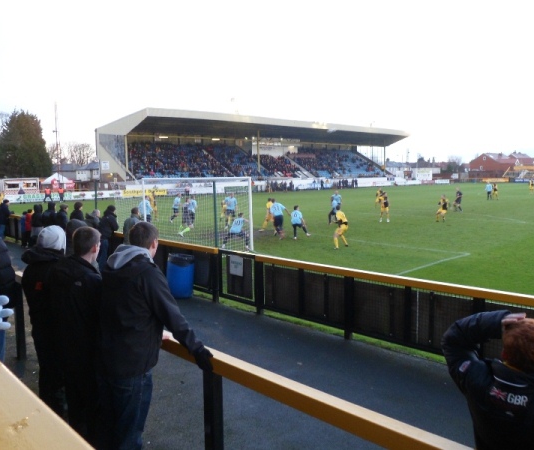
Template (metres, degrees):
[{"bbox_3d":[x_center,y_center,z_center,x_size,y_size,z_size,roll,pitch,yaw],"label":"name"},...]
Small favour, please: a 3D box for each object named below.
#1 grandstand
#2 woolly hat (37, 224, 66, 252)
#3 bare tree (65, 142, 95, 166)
[{"bbox_3d":[2.887,-12.182,84.436,62.275,10.900,14.000,-7,9,-43],"label":"grandstand"},{"bbox_3d":[-1.658,0.108,3.600,0.210,0.215,0.230,4,8,37],"label":"woolly hat"},{"bbox_3d":[-50.958,-16.922,128.637,8.500,11.360,8.500,-3,7,-21],"label":"bare tree"}]

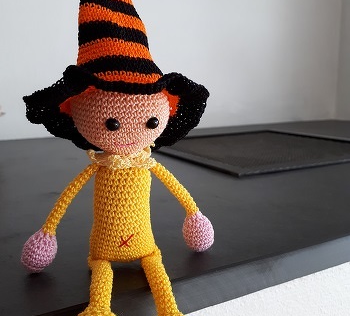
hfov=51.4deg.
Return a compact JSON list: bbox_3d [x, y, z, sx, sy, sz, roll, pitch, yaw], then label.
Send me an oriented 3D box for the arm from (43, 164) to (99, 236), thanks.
[{"bbox_3d":[-0.075,0.030,0.266,0.015,0.060,0.012,37,-8,-18],"label":"arm"}]

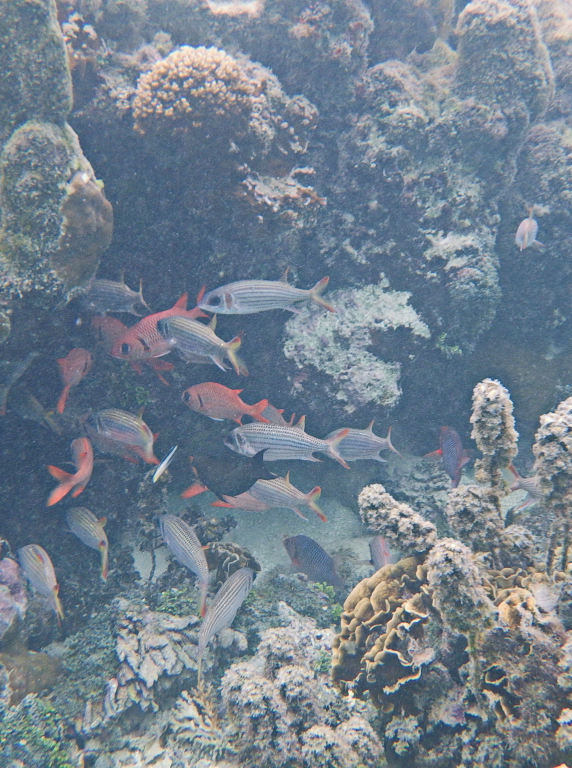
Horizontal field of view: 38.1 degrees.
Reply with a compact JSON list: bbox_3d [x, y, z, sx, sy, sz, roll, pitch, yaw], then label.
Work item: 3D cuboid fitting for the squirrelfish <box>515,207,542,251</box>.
[{"bbox_3d":[0.512,-0.329,1.750,0.055,0.086,0.215,15,18,11],"label":"squirrelfish"}]

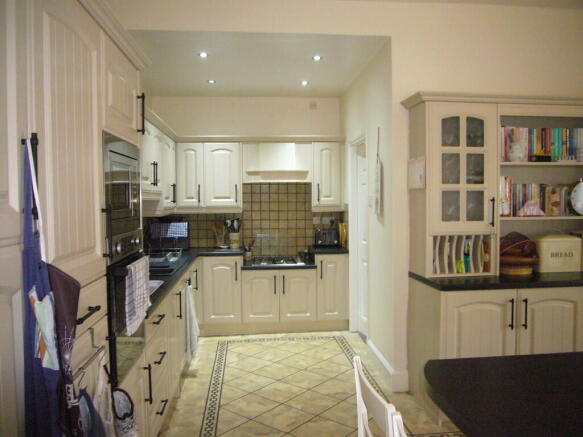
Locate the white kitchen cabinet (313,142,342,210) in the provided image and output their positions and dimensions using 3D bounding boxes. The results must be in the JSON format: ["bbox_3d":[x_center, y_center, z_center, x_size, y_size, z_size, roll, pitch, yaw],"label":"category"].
[{"bbox_3d":[0.396,-0.474,5.467,0.340,0.740,0.320,-1,2,-5],"label":"white kitchen cabinet"}]

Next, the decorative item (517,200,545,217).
[{"bbox_3d":[1.755,-0.073,3.462,0.190,0.110,0.060,-1,2,-5],"label":"decorative item"}]

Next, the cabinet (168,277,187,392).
[{"bbox_3d":[-1.153,0.828,3.564,0.580,0.685,1.000,-1,3,-6],"label":"cabinet"}]

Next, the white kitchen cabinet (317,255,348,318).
[{"bbox_3d":[0.421,0.743,5.370,0.345,0.715,0.550,-1,2,-5],"label":"white kitchen cabinet"}]

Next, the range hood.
[{"bbox_3d":[-0.170,-0.626,5.382,0.777,0.438,0.350,-1,3,-6],"label":"range hood"}]

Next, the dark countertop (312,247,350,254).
[{"bbox_3d":[0.404,0.348,5.356,0.375,0.040,0.600,-1,3,-6],"label":"dark countertop"}]

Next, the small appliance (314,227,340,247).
[{"bbox_3d":[0.388,0.215,5.389,0.270,0.217,0.260,-1,3,-6],"label":"small appliance"}]

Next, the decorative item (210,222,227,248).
[{"bbox_3d":[-0.830,0.193,5.359,0.180,0.300,0.140,-1,2,-5],"label":"decorative item"}]

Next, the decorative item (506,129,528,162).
[{"bbox_3d":[1.566,-0.515,3.335,0.145,0.235,0.110,-1,3,-6],"label":"decorative item"}]

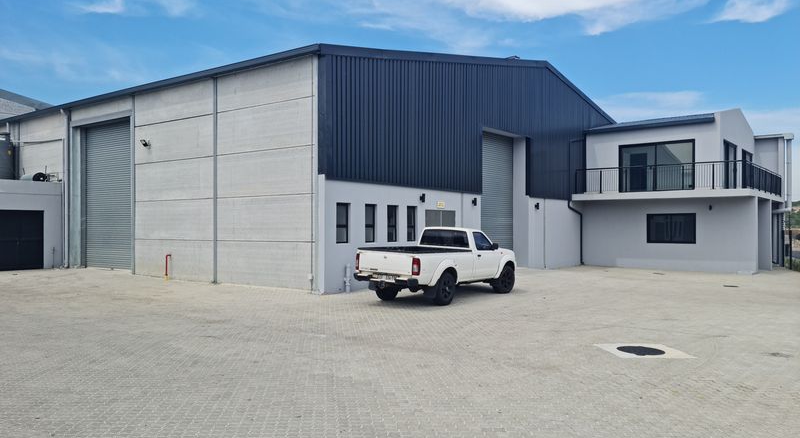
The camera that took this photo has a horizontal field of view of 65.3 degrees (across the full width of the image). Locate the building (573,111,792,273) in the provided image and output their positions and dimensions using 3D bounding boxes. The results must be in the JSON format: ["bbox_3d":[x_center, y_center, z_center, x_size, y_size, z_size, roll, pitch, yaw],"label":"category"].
[{"bbox_3d":[12.976,-1.363,28.543,7.100,6.950,8.600,-1,-1,38],"label":"building"}]

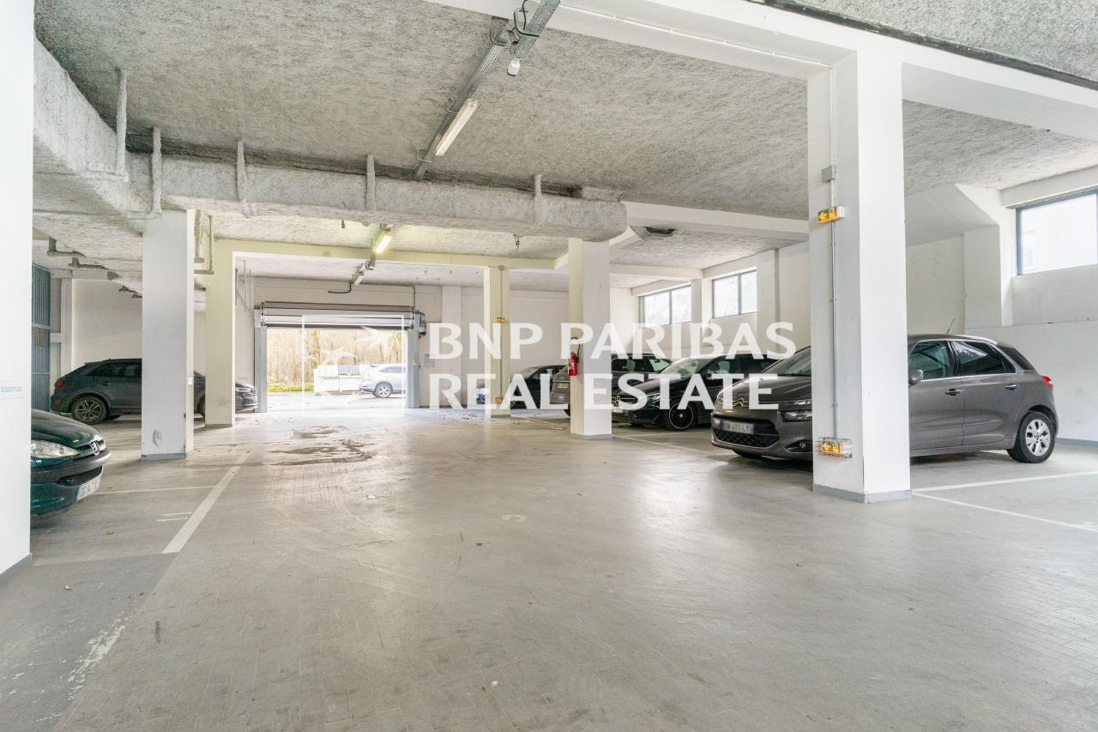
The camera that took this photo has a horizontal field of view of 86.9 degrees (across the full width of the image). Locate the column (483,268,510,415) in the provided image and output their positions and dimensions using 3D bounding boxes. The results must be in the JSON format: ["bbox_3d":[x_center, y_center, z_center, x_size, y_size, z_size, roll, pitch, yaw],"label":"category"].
[{"bbox_3d":[-1.369,-0.594,15.458,0.540,3.900,0.540,0,-1,-20],"label":"column"}]

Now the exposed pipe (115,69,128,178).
[{"bbox_3d":[-4.140,-2.350,5.597,0.100,1.030,0.100,0,-1,-20],"label":"exposed pipe"}]

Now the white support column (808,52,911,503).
[{"bbox_3d":[2.956,-0.796,5.548,0.581,4.036,0.581,0,-1,-22],"label":"white support column"}]

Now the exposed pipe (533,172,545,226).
[{"bbox_3d":[-0.155,-2.602,9.106,0.120,0.826,0.120,0,-1,-22],"label":"exposed pipe"}]

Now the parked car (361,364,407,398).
[{"bbox_3d":[-7.195,0.789,29.392,4.500,1.660,1.840,0,-1,-26],"label":"parked car"}]

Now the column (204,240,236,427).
[{"bbox_3d":[-7.321,-0.632,12.927,0.490,3.950,0.460,0,-1,-20],"label":"column"}]

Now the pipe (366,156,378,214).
[{"bbox_3d":[-2.384,-2.463,7.832,0.110,0.780,0.100,0,-1,-20],"label":"pipe"}]

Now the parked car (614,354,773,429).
[{"bbox_3d":[3.512,0.530,12.539,4.420,1.490,1.800,0,-1,-20],"label":"parked car"}]

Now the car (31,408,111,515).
[{"bbox_3d":[-5.405,0.552,3.885,3.835,1.430,1.680,0,-1,-22],"label":"car"}]

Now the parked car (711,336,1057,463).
[{"bbox_3d":[4.224,0.392,7.334,4.430,1.590,1.840,0,-1,-19],"label":"parked car"}]

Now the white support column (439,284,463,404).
[{"bbox_3d":[-3.473,-0.648,20.573,0.680,4.200,0.350,0,-1,-20],"label":"white support column"}]

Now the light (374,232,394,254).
[{"bbox_3d":[-3.474,-2.580,12.247,0.140,0.110,1.570,0,-1,-22],"label":"light"}]

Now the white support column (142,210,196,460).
[{"bbox_3d":[-5.283,-0.468,8.069,0.510,3.480,0.480,0,-1,-20],"label":"white support column"}]

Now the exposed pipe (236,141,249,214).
[{"bbox_3d":[-3.994,-2.461,7.545,0.120,0.970,0.120,0,-1,-22],"label":"exposed pipe"}]

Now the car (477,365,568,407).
[{"bbox_3d":[-0.224,0.685,19.983,4.400,1.470,1.800,0,-1,-20],"label":"car"}]

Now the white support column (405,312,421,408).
[{"bbox_3d":[-4.520,-0.169,19.119,0.400,3.120,0.330,0,-1,-20],"label":"white support column"}]

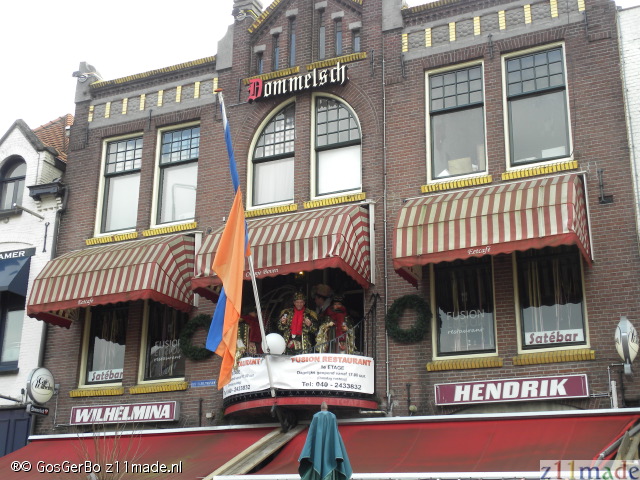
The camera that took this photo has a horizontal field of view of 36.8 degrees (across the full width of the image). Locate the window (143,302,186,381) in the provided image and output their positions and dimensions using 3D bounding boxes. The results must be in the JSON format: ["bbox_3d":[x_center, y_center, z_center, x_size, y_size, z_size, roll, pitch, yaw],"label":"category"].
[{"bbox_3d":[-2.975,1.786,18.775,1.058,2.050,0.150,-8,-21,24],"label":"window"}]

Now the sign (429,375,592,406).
[{"bbox_3d":[2.893,2.293,14.605,2.340,0.325,0.140,-8,-21,23],"label":"sign"}]

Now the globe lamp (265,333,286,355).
[{"bbox_3d":[-0.792,1.808,16.701,0.413,0.413,0.413,1,-19,0],"label":"globe lamp"}]

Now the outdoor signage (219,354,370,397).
[{"bbox_3d":[-0.553,2.406,16.917,2.898,0.620,1.038,-8,-21,24],"label":"outdoor signage"}]

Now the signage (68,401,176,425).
[{"bbox_3d":[-3.717,3.365,18.370,2.415,0.342,0.170,-8,-21,24],"label":"signage"}]

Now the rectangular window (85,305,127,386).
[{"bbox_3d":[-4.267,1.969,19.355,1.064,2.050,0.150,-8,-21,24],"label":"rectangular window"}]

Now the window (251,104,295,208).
[{"bbox_3d":[-0.920,-1.754,19.464,1.010,2.250,0.120,-8,-21,24],"label":"window"}]

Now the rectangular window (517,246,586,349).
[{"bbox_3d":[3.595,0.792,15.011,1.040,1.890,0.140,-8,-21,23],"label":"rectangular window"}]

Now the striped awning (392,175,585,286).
[{"bbox_3d":[2.812,-0.339,15.851,2.967,1.648,1.140,-8,-21,24],"label":"striped awning"}]

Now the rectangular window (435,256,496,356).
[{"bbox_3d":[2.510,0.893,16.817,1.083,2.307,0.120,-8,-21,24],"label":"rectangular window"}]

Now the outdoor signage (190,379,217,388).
[{"bbox_3d":[-2.214,2.737,18.308,0.547,0.099,0.020,-8,-21,24],"label":"outdoor signage"}]

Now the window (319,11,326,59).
[{"bbox_3d":[0.052,-4.105,19.298,0.184,1.191,0.140,-8,-21,24],"label":"window"}]

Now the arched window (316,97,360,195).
[{"bbox_3d":[0.346,-1.843,18.388,1.039,2.217,0.150,-8,-21,24],"label":"arched window"}]

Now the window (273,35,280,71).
[{"bbox_3d":[-0.858,-3.655,18.755,0.190,0.820,0.120,-8,-21,23],"label":"window"}]

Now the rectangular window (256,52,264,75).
[{"bbox_3d":[-1.233,-3.719,20.218,0.148,0.492,0.100,-8,-21,24],"label":"rectangular window"}]

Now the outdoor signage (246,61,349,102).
[{"bbox_3d":[-0.415,-2.968,18.060,2.100,0.520,0.160,-8,-21,23],"label":"outdoor signage"}]

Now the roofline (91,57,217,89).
[{"bbox_3d":[-3.607,-3.548,20.860,3.265,0.208,0.320,-8,-21,24],"label":"roofline"}]

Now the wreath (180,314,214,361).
[{"bbox_3d":[-2.261,1.856,18.189,0.851,0.869,0.160,-8,-21,24],"label":"wreath"}]

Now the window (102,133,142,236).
[{"bbox_3d":[-3.985,-1.128,19.390,0.980,2.040,0.130,-8,-21,23],"label":"window"}]

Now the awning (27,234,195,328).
[{"bbox_3d":[-4.145,0.663,19.267,3.085,1.713,1.286,-8,-21,24],"label":"awning"}]

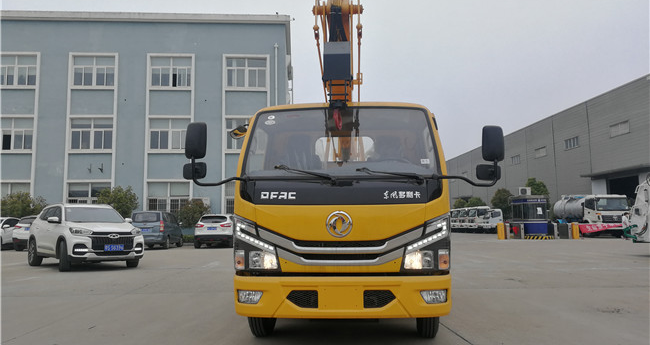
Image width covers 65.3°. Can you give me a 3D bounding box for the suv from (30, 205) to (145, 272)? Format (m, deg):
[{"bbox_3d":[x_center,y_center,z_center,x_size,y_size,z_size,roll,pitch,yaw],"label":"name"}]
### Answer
[{"bbox_3d":[-6.660,1.710,13.886,1.880,1.740,4.700,5,-8,-43],"label":"suv"}]

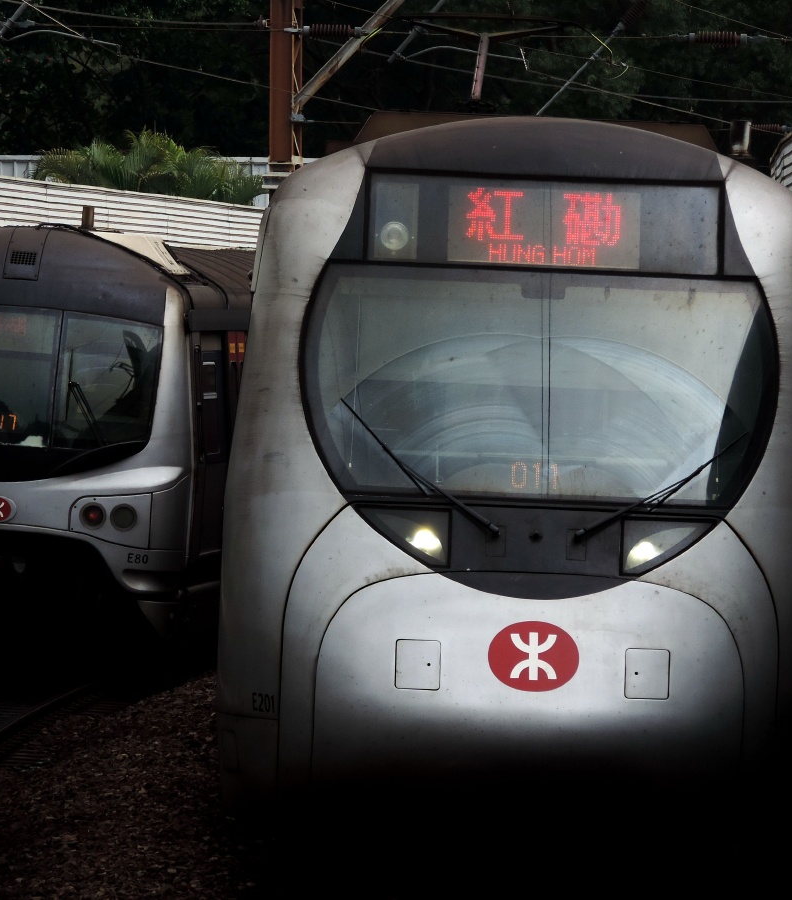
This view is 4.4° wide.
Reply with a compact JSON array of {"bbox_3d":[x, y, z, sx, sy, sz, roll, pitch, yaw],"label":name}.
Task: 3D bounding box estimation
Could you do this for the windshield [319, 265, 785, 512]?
[{"bbox_3d":[0.723,-0.323,52.000,2.330,1.170,0.500,2,0,-1],"label":"windshield"}]

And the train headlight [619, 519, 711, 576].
[{"bbox_3d":[1.346,0.485,51.750,0.460,0.280,0.200,2,0,-3],"label":"train headlight"}]

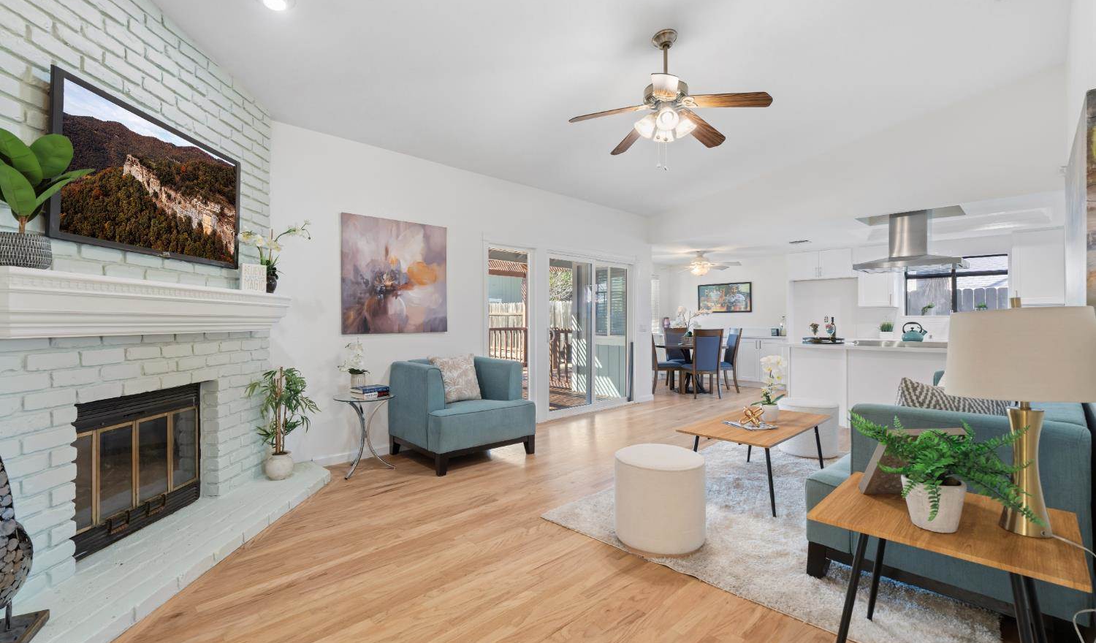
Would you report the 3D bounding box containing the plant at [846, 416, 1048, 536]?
[{"bbox_3d":[1.168,0.448,1.440,0.460,0.345,0.420,0,0,39],"label":"plant"}]

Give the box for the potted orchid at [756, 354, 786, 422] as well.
[{"bbox_3d":[1.651,0.491,3.620,0.220,0.480,0.200,0,0,25],"label":"potted orchid"}]

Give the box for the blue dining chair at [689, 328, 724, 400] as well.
[{"bbox_3d":[2.400,0.645,7.560,0.470,1.050,0.600,0,0,0],"label":"blue dining chair"}]

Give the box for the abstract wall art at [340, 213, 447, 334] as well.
[{"bbox_3d":[-1.362,-0.402,4.418,1.020,1.020,0.040,0,0,-44],"label":"abstract wall art"}]

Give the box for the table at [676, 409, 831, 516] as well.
[{"bbox_3d":[1.490,0.928,3.430,1.250,0.445,0.580,0,0,-44],"label":"table"}]

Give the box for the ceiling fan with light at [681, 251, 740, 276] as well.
[{"bbox_3d":[2.556,-0.962,8.100,1.200,0.410,1.200,0,0,0],"label":"ceiling fan with light"}]

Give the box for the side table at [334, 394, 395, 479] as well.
[{"bbox_3d":[-1.437,0.885,3.830,0.450,0.570,0.450,0,0,-44],"label":"side table"}]

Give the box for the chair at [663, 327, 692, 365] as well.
[{"bbox_3d":[2.355,0.647,8.760,0.470,1.050,0.600,0,0,0],"label":"chair"}]

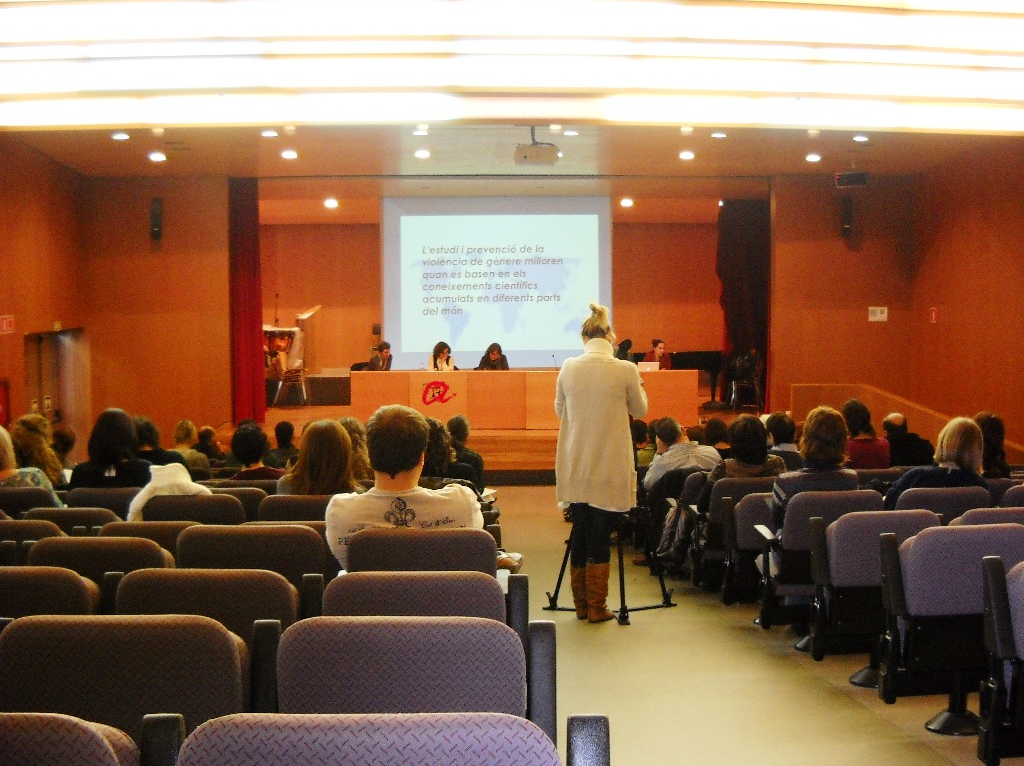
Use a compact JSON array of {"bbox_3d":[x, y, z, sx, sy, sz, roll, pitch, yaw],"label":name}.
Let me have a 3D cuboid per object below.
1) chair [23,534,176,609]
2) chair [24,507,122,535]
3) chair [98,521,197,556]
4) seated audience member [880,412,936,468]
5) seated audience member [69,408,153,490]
[{"bbox_3d":[-1.487,0.946,4.625,0.580,0.800,0.550,0,4,6],"label":"chair"},{"bbox_3d":[-2.130,0.965,6.120,0.540,0.720,0.520,0,3,4],"label":"chair"},{"bbox_3d":[-1.499,0.980,5.425,0.580,0.800,0.550,0,4,6],"label":"chair"},{"bbox_3d":[3.170,0.865,9.950,0.500,1.220,0.750,-1,3,-25],"label":"seated audience member"},{"bbox_3d":[-2.238,0.758,6.988,0.500,1.250,0.750,0,3,3],"label":"seated audience member"}]

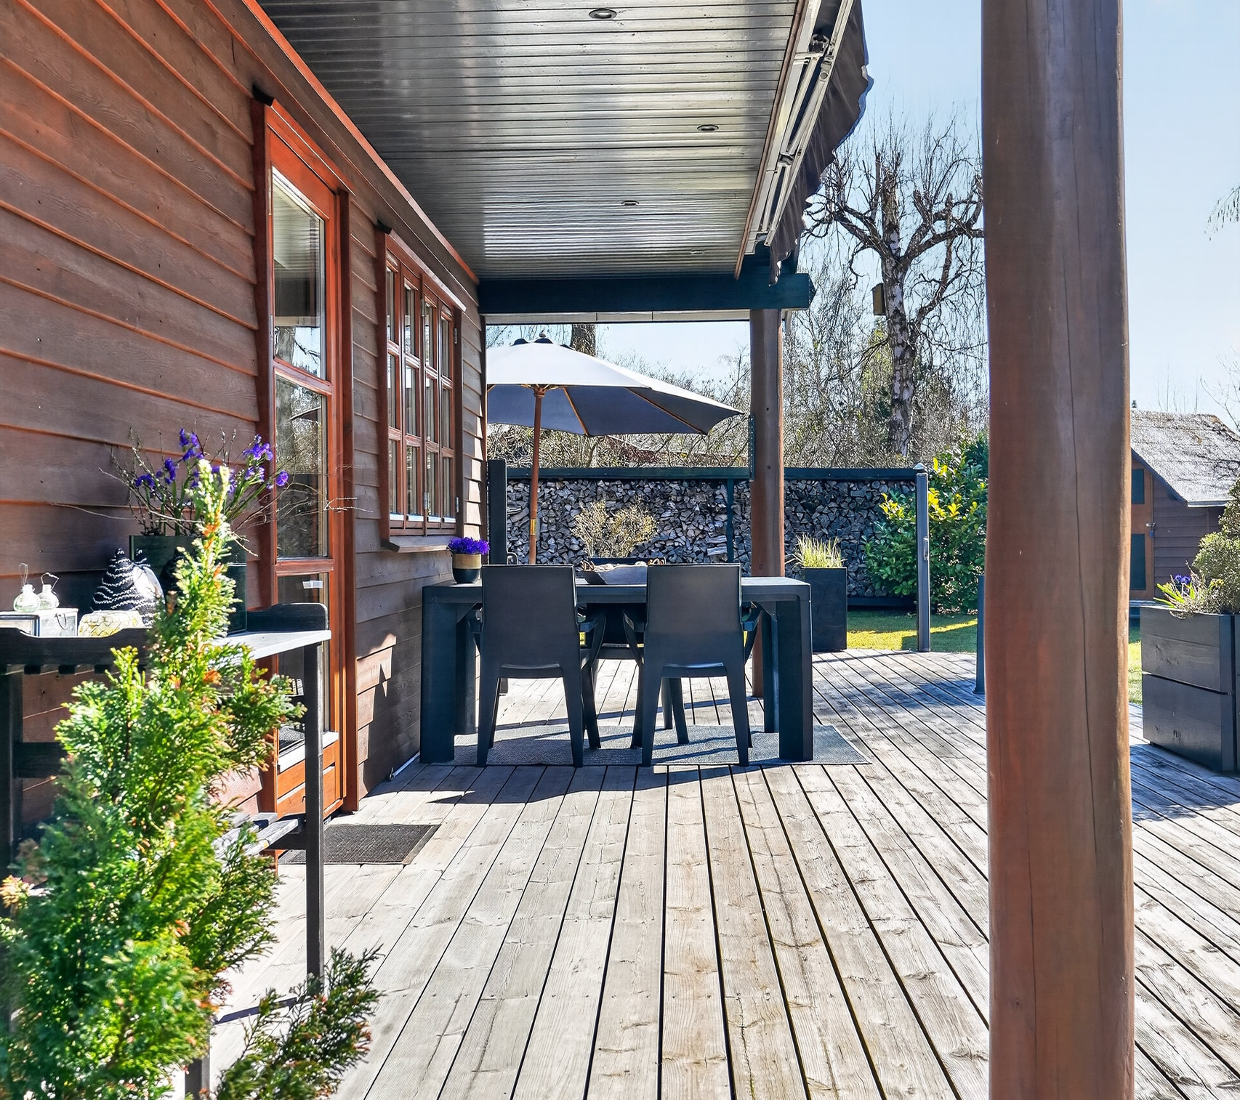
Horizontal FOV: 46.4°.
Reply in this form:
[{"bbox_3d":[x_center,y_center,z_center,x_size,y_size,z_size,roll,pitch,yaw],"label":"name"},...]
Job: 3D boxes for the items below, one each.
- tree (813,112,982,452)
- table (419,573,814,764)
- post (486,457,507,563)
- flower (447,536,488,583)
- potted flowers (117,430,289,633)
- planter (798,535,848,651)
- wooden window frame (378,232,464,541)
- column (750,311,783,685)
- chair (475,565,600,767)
[{"bbox_3d":[4.240,-2.722,21.829,2.900,7.300,2.900,-1,1,2],"label":"tree"},{"bbox_3d":[0.002,0.519,6.600,1.660,0.746,0.980,-1,1,2],"label":"table"},{"bbox_3d":[-0.744,0.157,8.836,0.100,1.440,0.100,-1,1,2],"label":"post"},{"bbox_3d":[-0.706,0.044,6.802,0.190,0.215,0.190,-1,1,2],"label":"flower"},{"bbox_3d":[-0.858,-0.042,3.034,0.290,0.420,0.330,-1,1,2],"label":"potted flowers"},{"bbox_3d":[1.678,0.359,11.850,0.370,0.920,0.370,-1,1,2],"label":"planter"},{"bbox_3d":[-0.862,-0.633,6.570,0.100,1.230,1.980,-1,1,2],"label":"wooden window frame"},{"bbox_3d":[0.865,-0.283,8.581,0.193,2.280,0.193,-1,1,2],"label":"column"},{"bbox_3d":[-0.360,0.484,6.293,0.570,0.830,0.600,-1,1,2],"label":"chair"}]

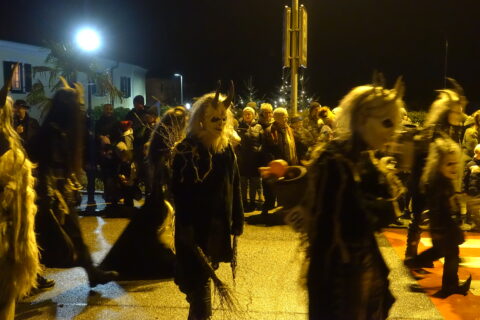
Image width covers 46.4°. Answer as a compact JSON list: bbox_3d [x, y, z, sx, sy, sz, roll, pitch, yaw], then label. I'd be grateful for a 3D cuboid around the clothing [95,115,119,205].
[{"bbox_3d":[-2.146,-0.003,9.000,0.440,1.452,0.320,-1,5,-8],"label":"clothing"}]

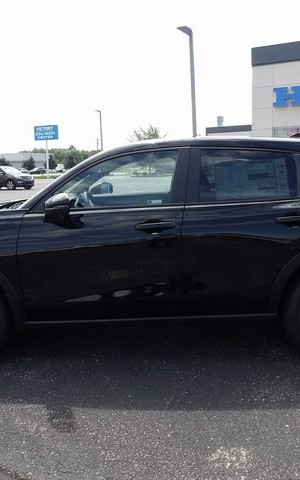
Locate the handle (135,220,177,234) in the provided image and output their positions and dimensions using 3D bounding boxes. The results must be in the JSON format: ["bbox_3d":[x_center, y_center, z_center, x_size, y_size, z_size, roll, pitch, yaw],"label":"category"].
[{"bbox_3d":[0.035,-0.085,3.010,0.280,0.085,0.060,-1,9,2],"label":"handle"}]

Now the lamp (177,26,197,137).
[{"bbox_3d":[2.111,-6.644,23.257,1.250,8.300,0.600,-8,11,-34],"label":"lamp"}]

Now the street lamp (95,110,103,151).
[{"bbox_3d":[-6.126,-11.480,54.202,1.100,8.300,0.350,-8,11,-34],"label":"street lamp"}]

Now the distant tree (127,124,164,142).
[{"bbox_3d":[-0.237,-14.278,70.000,6.600,8.100,6.600,-2,9,0],"label":"distant tree"}]

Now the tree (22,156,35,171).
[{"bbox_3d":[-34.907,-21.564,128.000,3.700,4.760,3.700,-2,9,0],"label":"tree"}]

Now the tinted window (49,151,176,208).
[{"bbox_3d":[-0.251,-0.424,3.127,0.880,0.420,0.060,-1,-13,2],"label":"tinted window"}]

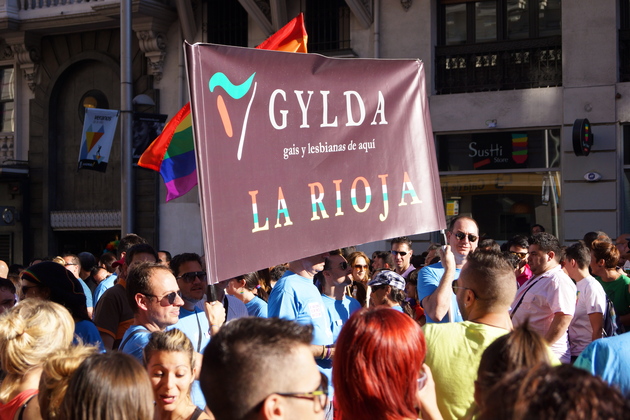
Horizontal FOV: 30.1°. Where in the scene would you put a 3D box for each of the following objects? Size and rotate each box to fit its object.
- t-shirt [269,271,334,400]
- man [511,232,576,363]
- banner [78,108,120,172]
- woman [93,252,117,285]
[{"bbox_3d":[-0.074,0.738,6.950,0.340,0.740,0.520,-1,-2,29],"label":"t-shirt"},{"bbox_3d":[1.440,1.025,7.380,0.420,1.760,0.560,1,-2,-34],"label":"man"},{"bbox_3d":[-4.081,-1.295,22.000,0.080,1.200,0.790,17,10,39],"label":"banner"},{"bbox_3d":[-2.205,1.251,12.282,0.460,1.600,0.320,1,-2,-37],"label":"woman"}]

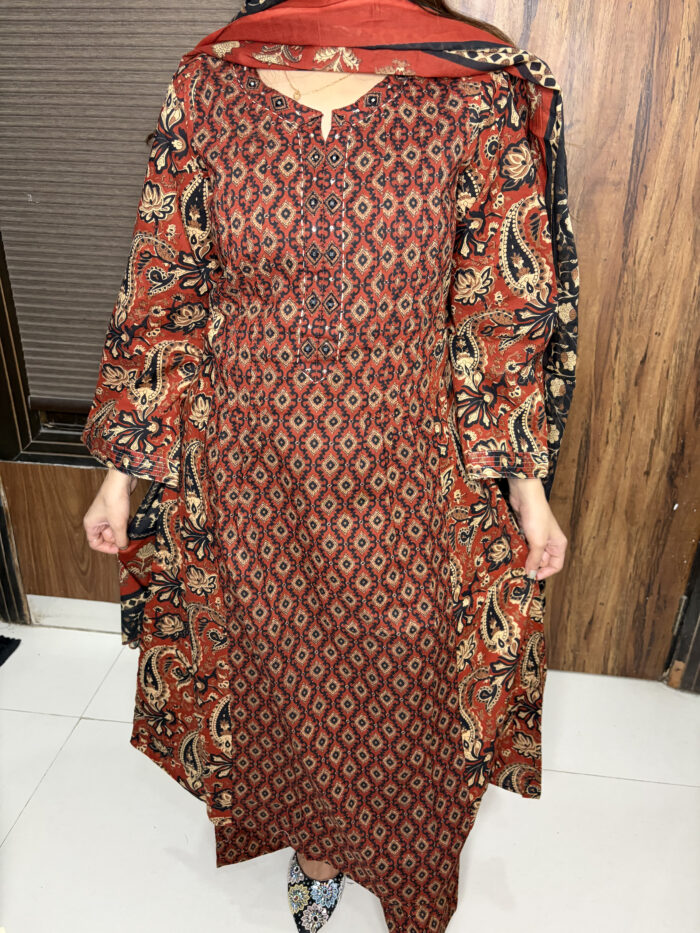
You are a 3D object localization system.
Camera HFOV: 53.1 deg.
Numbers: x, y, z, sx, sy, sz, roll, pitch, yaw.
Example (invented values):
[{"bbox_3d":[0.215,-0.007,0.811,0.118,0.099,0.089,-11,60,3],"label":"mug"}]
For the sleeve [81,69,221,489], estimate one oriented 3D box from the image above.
[{"bbox_3d":[-0.246,-0.241,0.938,0.160,0.510,0.150,13,20,-8],"label":"sleeve"}]

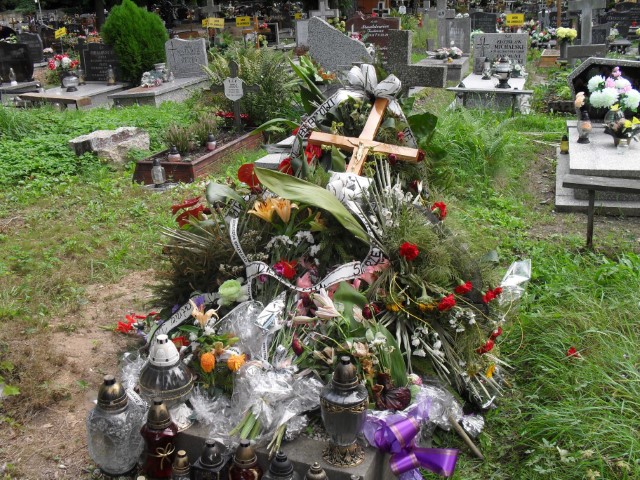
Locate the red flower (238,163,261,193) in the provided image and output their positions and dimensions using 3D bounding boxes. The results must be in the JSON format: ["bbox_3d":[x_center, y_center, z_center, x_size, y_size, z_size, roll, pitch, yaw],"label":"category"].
[{"bbox_3d":[-0.310,-0.275,2.850,0.090,0.120,0.060,-2,21,-6],"label":"red flower"}]

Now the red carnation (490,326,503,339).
[{"bbox_3d":[0.698,0.366,2.560,0.046,0.046,0.048,6,21,16],"label":"red carnation"}]

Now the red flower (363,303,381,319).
[{"bbox_3d":[0.216,0.296,2.720,0.072,0.060,0.065,0,22,5],"label":"red flower"}]

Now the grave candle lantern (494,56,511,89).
[{"bbox_3d":[2.376,-2.162,8.335,0.212,0.370,0.212,6,21,14],"label":"grave candle lantern"}]

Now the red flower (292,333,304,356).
[{"bbox_3d":[-0.073,0.355,2.200,0.040,0.072,0.045,-1,21,-2],"label":"red flower"}]

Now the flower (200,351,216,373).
[{"bbox_3d":[-0.379,0.416,2.200,0.052,0.060,0.052,-4,21,-10],"label":"flower"}]

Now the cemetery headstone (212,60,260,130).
[{"bbox_3d":[-0.868,-1.490,6.650,0.500,0.690,0.060,5,22,17],"label":"cemetery headstone"}]

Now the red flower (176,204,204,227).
[{"bbox_3d":[-0.560,-0.106,2.800,0.110,0.085,0.090,-4,21,-11],"label":"red flower"}]

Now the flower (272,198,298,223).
[{"bbox_3d":[-0.145,-0.124,2.720,0.100,0.095,0.090,-1,21,-3],"label":"flower"}]

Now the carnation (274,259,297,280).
[{"bbox_3d":[-0.131,0.111,2.450,0.080,0.070,0.070,-1,20,-3],"label":"carnation"}]

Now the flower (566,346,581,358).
[{"bbox_3d":[1.026,0.456,2.620,0.052,0.048,0.052,9,22,22],"label":"flower"}]

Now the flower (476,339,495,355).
[{"bbox_3d":[0.644,0.415,2.520,0.062,0.058,0.058,6,21,15],"label":"flower"}]

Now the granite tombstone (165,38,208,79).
[{"bbox_3d":[-1.898,-2.580,9.200,0.610,0.530,0.100,5,22,16],"label":"granite tombstone"}]

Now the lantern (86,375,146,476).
[{"bbox_3d":[-0.641,0.567,2.030,0.185,0.325,0.185,-7,21,-19],"label":"lantern"}]

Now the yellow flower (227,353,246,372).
[{"bbox_3d":[-0.281,0.414,2.180,0.060,0.050,0.060,-3,20,-8],"label":"yellow flower"}]

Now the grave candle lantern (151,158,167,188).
[{"bbox_3d":[-1.385,-0.580,5.550,0.122,0.230,0.122,-5,21,-13],"label":"grave candle lantern"}]

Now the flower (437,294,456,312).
[{"bbox_3d":[0.475,0.240,2.430,0.066,0.058,0.066,4,20,11],"label":"flower"}]

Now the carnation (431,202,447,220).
[{"bbox_3d":[0.553,-0.133,3.020,0.070,0.085,0.070,2,22,10],"label":"carnation"}]

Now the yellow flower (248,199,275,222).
[{"bbox_3d":[-0.246,-0.124,2.720,0.100,0.095,0.090,-2,21,-5],"label":"yellow flower"}]

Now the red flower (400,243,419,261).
[{"bbox_3d":[0.380,0.049,2.780,0.080,0.072,0.065,1,22,8],"label":"red flower"}]

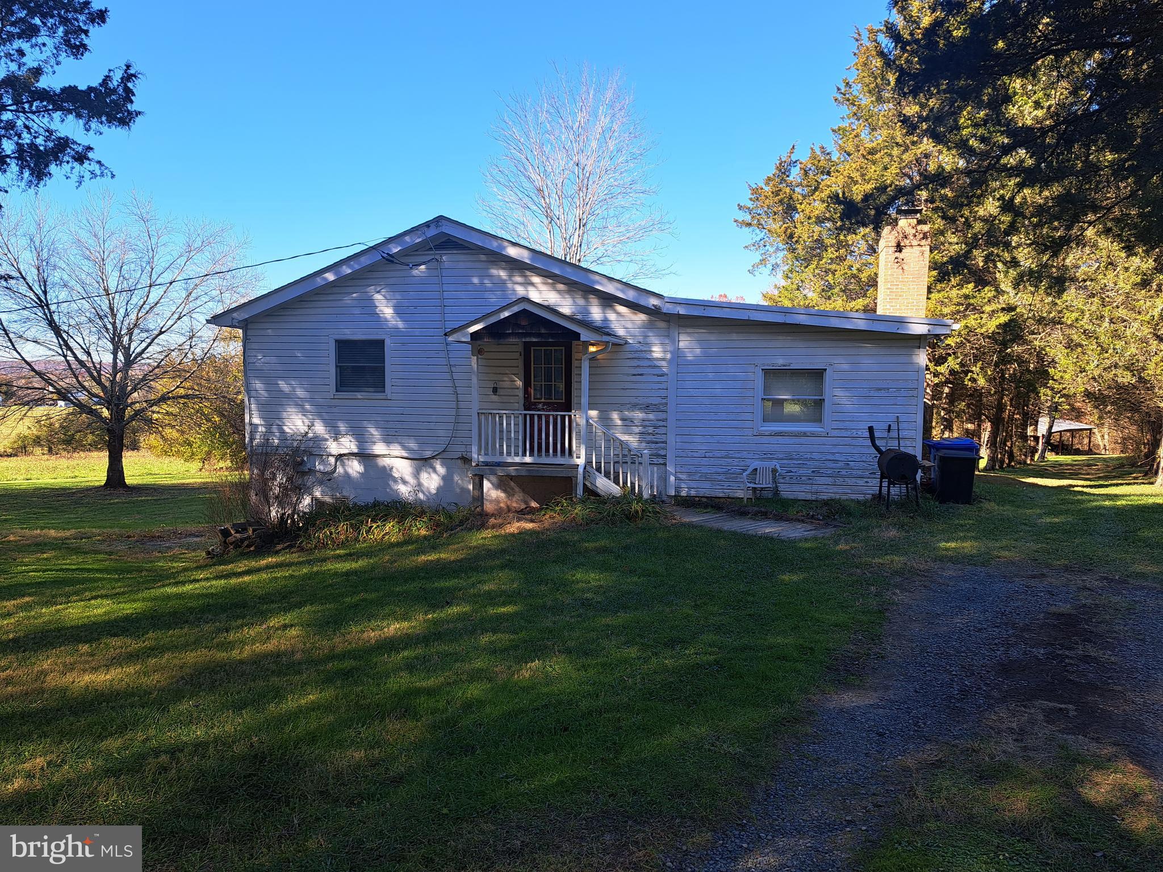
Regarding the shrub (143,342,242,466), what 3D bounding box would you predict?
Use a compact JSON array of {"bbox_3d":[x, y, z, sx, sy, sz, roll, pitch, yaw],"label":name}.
[{"bbox_3d":[-12.319,-0.923,26.000,3.600,4.000,3.400,1,4,12],"label":"shrub"}]

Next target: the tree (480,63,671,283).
[{"bbox_3d":[-0.212,-6.356,29.000,7.000,14.200,7.000,1,4,12],"label":"tree"}]

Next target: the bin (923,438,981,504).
[{"bbox_3d":[6.198,0.596,13.400,0.750,1.000,0.700,1,4,12],"label":"bin"}]

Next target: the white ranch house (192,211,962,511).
[{"bbox_3d":[0.292,-1.630,17.538,13.100,5.500,10.400,1,4,12],"label":"white ranch house"}]

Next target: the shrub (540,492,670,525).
[{"bbox_3d":[0.355,1.079,11.900,1.800,0.420,0.900,1,4,12],"label":"shrub"}]

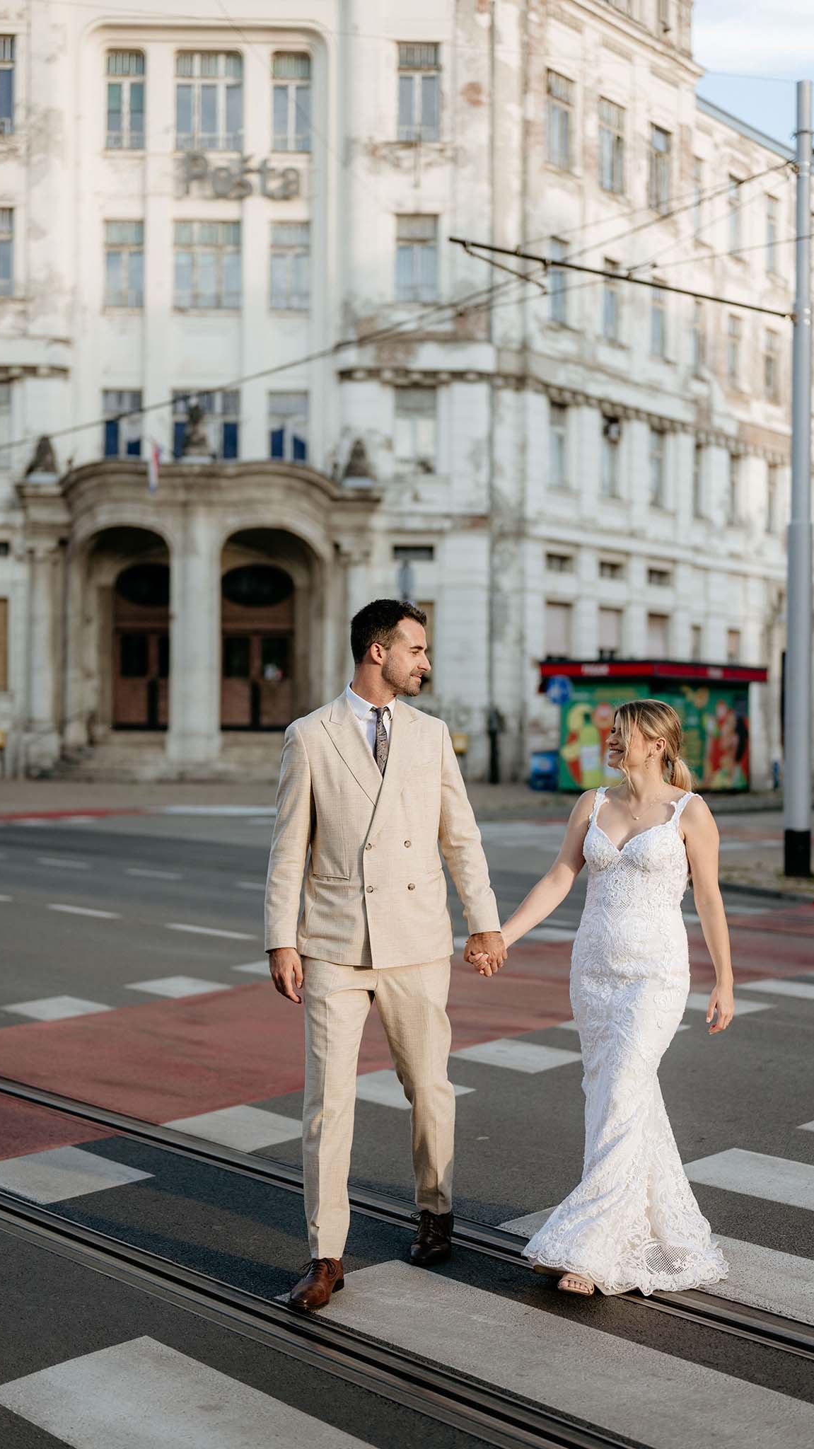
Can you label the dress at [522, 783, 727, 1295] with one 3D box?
[{"bbox_3d":[0.613,0.868,5.650,0.540,1.390,0.580,0,0,21],"label":"dress"}]

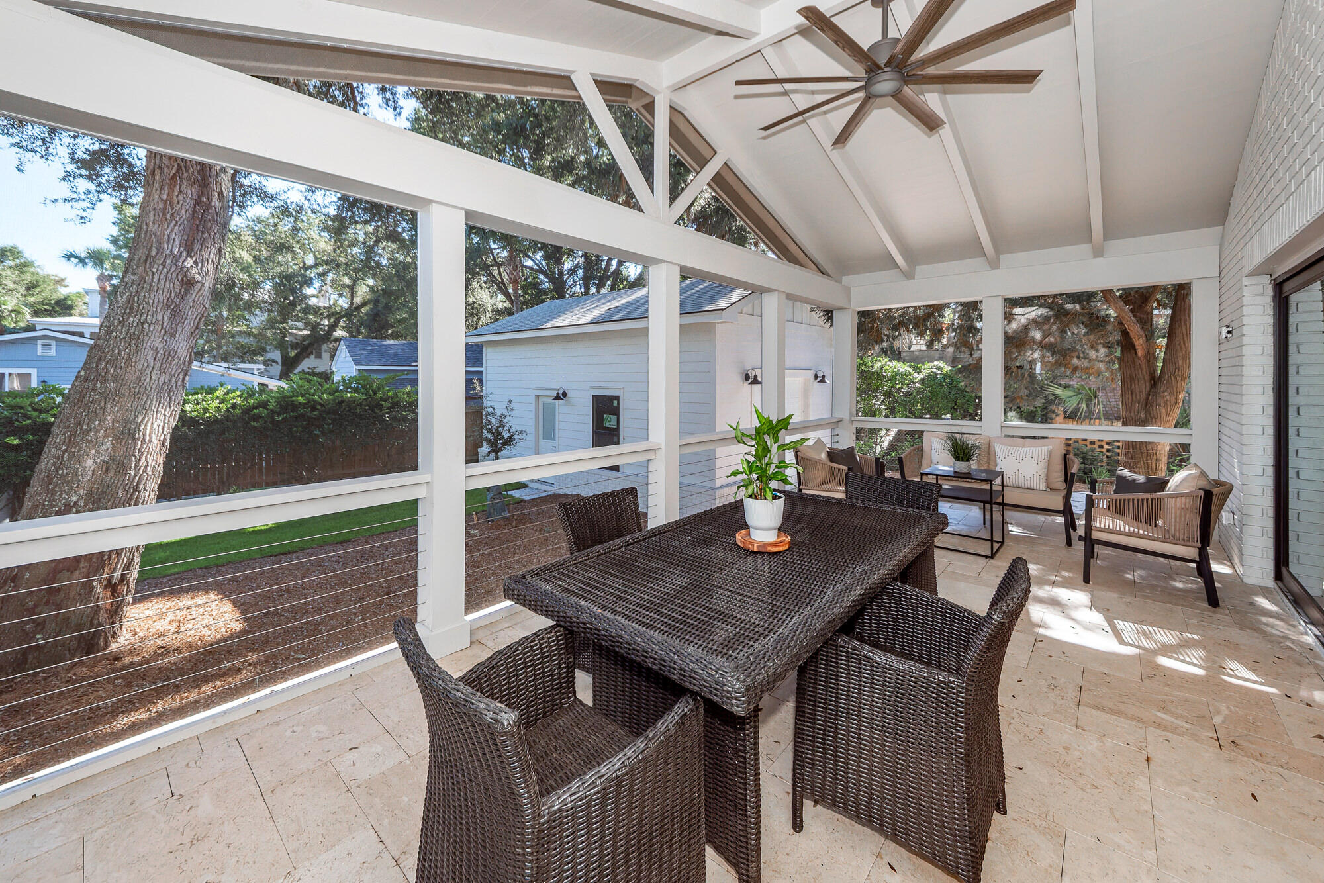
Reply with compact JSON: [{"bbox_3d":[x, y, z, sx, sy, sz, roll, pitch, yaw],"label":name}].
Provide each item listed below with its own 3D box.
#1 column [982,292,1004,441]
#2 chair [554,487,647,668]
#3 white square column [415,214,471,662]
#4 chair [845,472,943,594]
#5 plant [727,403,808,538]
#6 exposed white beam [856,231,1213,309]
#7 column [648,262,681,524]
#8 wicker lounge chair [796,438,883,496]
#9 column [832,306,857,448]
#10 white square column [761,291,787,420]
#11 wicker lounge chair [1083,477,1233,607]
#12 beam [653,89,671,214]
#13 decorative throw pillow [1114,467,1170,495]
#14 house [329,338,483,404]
[{"bbox_3d":[3.710,-0.420,4.950,0.180,2.380,0.180,4,5,42],"label":"column"},{"bbox_3d":[-0.120,0.715,2.110,0.580,0.850,0.550,4,5,42],"label":"chair"},{"bbox_3d":[-1.185,-0.072,2.380,0.190,2.380,0.190,4,5,42],"label":"white square column"},{"bbox_3d":[1.200,0.665,2.470,0.550,0.850,0.580,4,6,43],"label":"chair"},{"bbox_3d":[0.420,0.124,1.792,0.290,0.515,0.280,0,5,0],"label":"plant"},{"bbox_3d":[3.658,-1.776,4.794,3.071,0.435,0.163,4,6,42],"label":"exposed white beam"},{"bbox_3d":[0.019,-0.216,3.524,0.167,2.353,0.163,4,6,41],"label":"column"},{"bbox_3d":[1.735,0.442,4.509,0.697,0.753,0.718,4,6,40],"label":"wicker lounge chair"},{"bbox_3d":[2.405,-0.540,5.800,0.190,2.380,0.190,4,5,42],"label":"column"},{"bbox_3d":[1.165,-0.364,4.591,0.167,2.353,0.163,4,6,41],"label":"white square column"},{"bbox_3d":[3.540,0.624,3.203,0.697,0.753,0.718,4,6,40],"label":"wicker lounge chair"},{"bbox_3d":[-0.019,-2.240,3.482,0.090,1.007,0.084,4,6,41],"label":"beam"},{"bbox_3d":[3.590,0.385,3.300,0.450,0.420,0.150,4,-15,42],"label":"decorative throw pillow"},{"bbox_3d":[-17.600,-4.900,32.500,5.000,5.400,11.000,4,5,42],"label":"house"}]

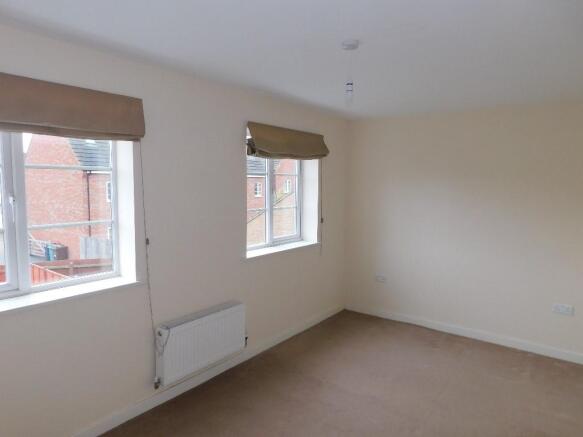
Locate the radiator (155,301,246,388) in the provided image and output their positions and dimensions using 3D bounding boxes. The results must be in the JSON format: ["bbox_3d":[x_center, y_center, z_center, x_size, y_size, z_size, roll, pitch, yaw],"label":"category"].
[{"bbox_3d":[-0.668,0.919,2.980,0.107,0.406,0.811,5,7,37],"label":"radiator"}]

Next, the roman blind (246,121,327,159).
[{"bbox_3d":[0.011,-0.715,3.723,0.115,0.284,1.157,5,7,37],"label":"roman blind"}]

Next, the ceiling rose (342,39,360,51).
[{"bbox_3d":[0.329,-0.962,2.147,0.096,0.030,0.096,1,5,0],"label":"ceiling rose"}]

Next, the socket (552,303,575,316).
[{"bbox_3d":[2.474,0.832,3.521,0.150,0.088,0.012,5,7,37],"label":"socket"}]

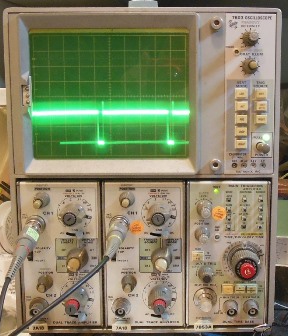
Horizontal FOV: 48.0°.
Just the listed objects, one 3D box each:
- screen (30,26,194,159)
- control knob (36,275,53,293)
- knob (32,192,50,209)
[{"bbox_3d":[-0.027,-0.060,0.265,0.129,0.105,0.012,0,4,0],"label":"screen"},{"bbox_3d":[-0.084,0.100,0.272,0.013,0.013,0.013,0,6,1],"label":"control knob"},{"bbox_3d":[-0.085,0.028,0.265,0.013,0.013,0.013,0,6,1],"label":"knob"}]

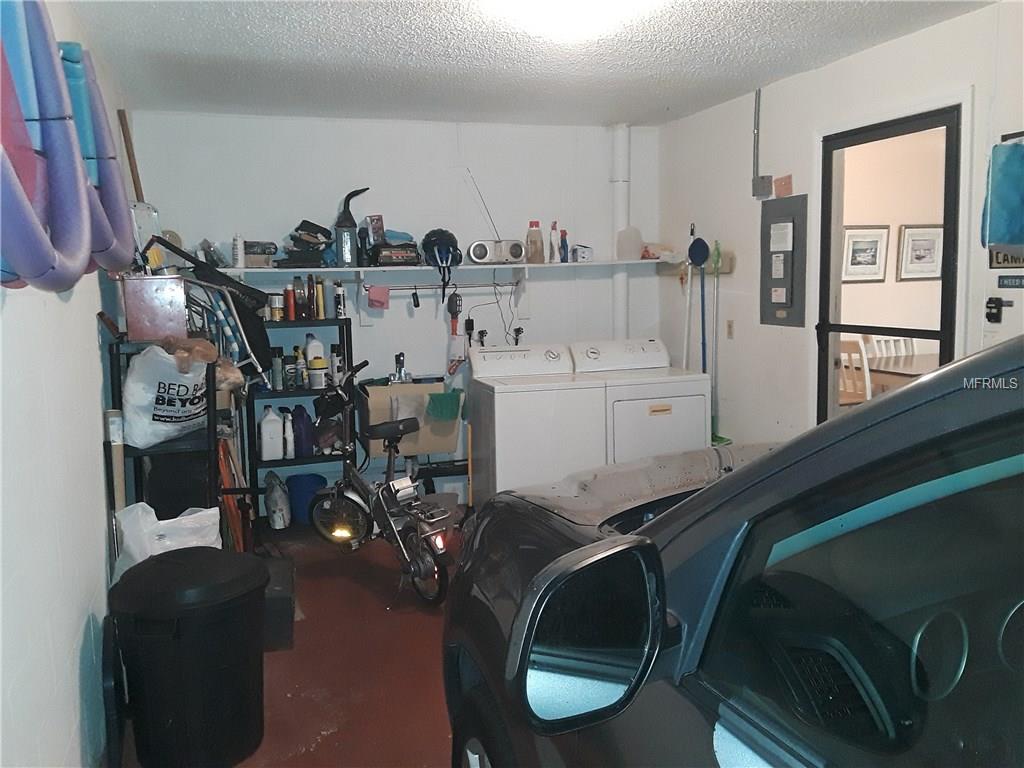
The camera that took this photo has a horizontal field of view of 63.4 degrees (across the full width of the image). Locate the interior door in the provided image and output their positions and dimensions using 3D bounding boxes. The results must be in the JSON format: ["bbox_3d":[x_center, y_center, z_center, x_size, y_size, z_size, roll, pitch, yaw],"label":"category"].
[{"bbox_3d":[1.724,-0.160,3.881,0.040,2.057,0.850,-4,8,-18],"label":"interior door"}]

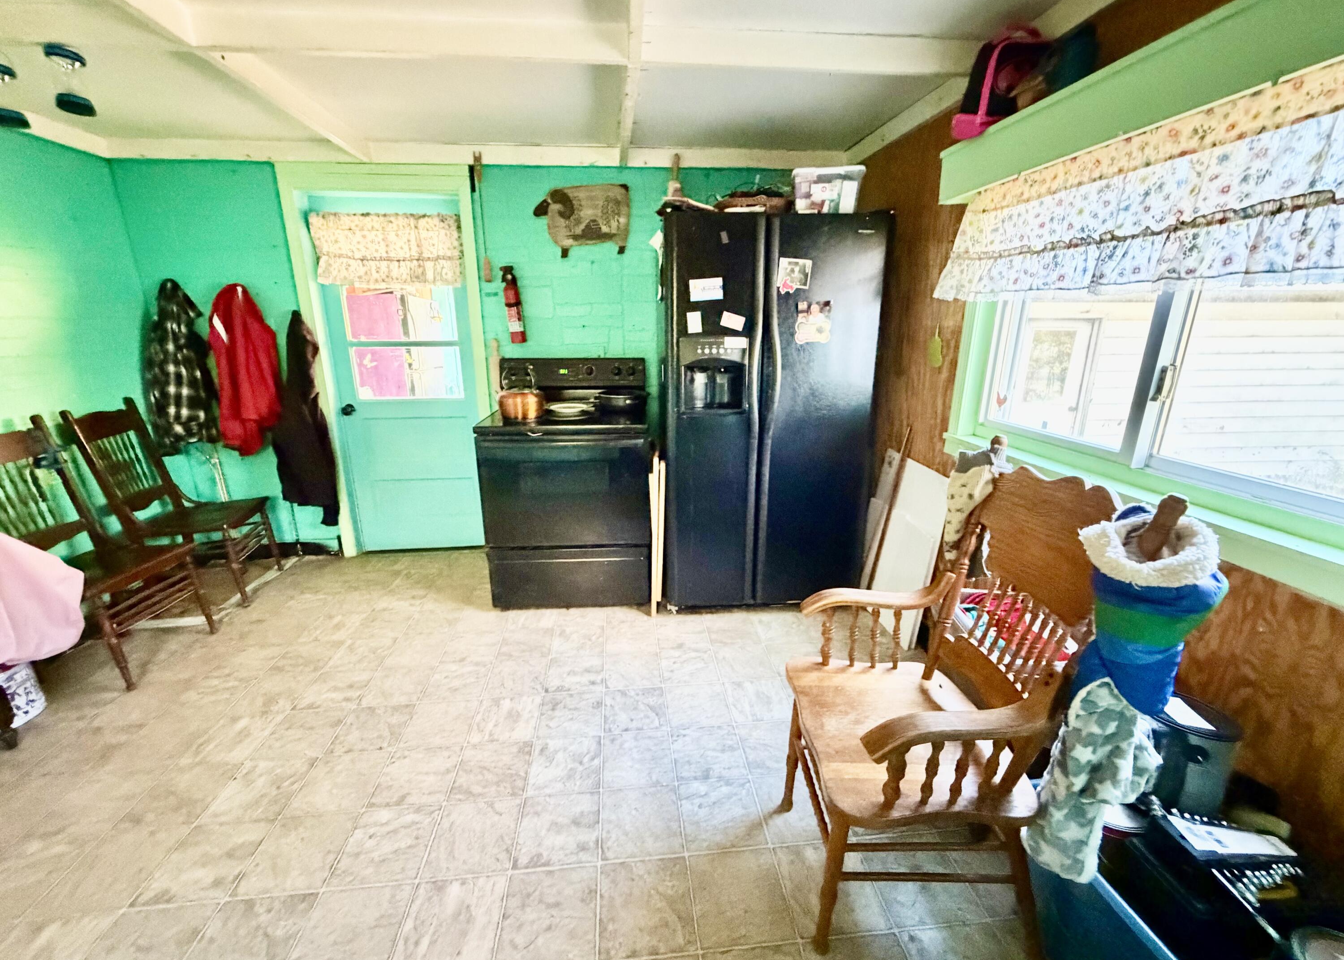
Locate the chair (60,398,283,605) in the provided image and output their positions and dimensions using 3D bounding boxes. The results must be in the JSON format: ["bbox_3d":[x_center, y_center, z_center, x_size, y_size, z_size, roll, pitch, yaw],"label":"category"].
[{"bbox_3d":[-2.400,0.101,2.718,0.510,1.000,0.450,-5,17,-16],"label":"chair"}]

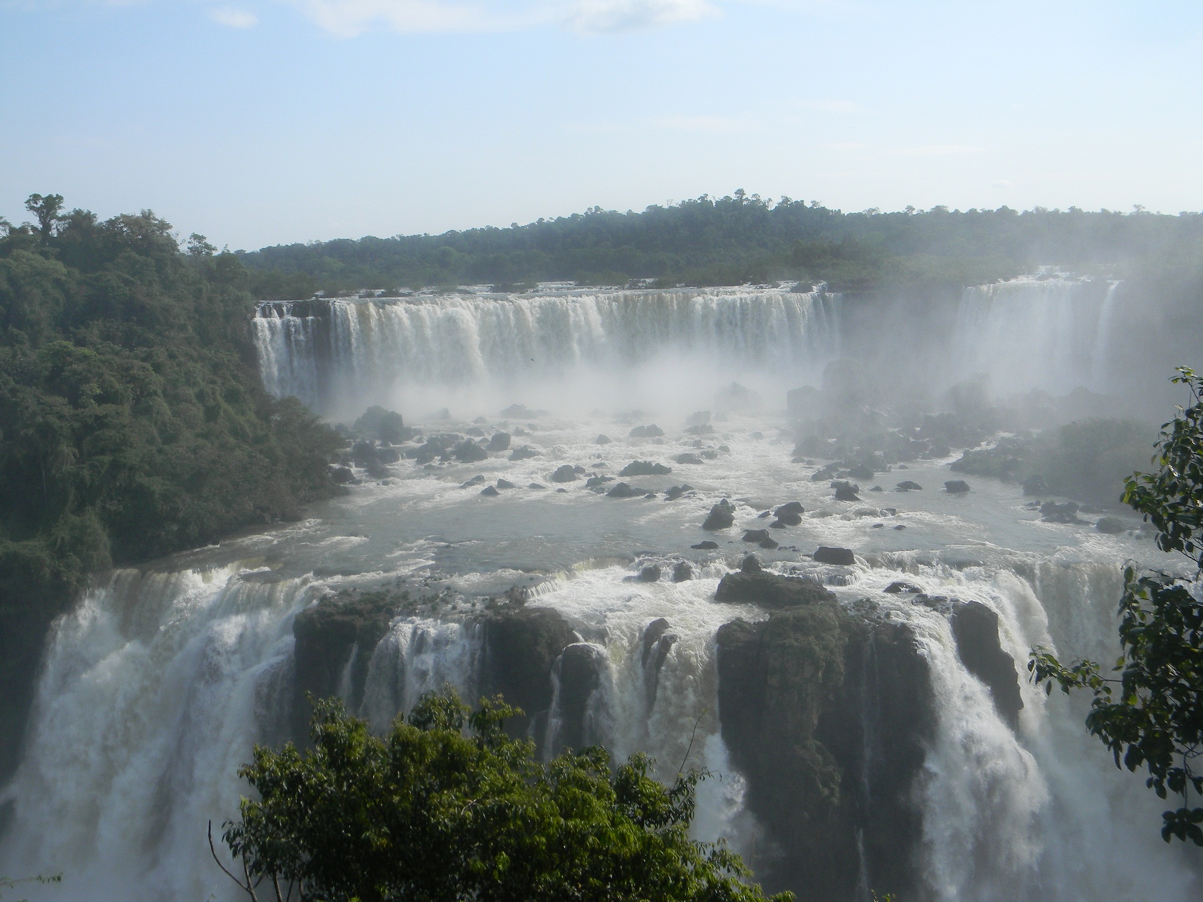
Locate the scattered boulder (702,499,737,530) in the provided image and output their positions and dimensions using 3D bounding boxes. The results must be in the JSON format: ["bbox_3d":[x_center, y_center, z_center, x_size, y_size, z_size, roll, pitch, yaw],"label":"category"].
[{"bbox_3d":[16.080,8.810,195.000,4.700,3.900,4.200,0,8,0],"label":"scattered boulder"}]

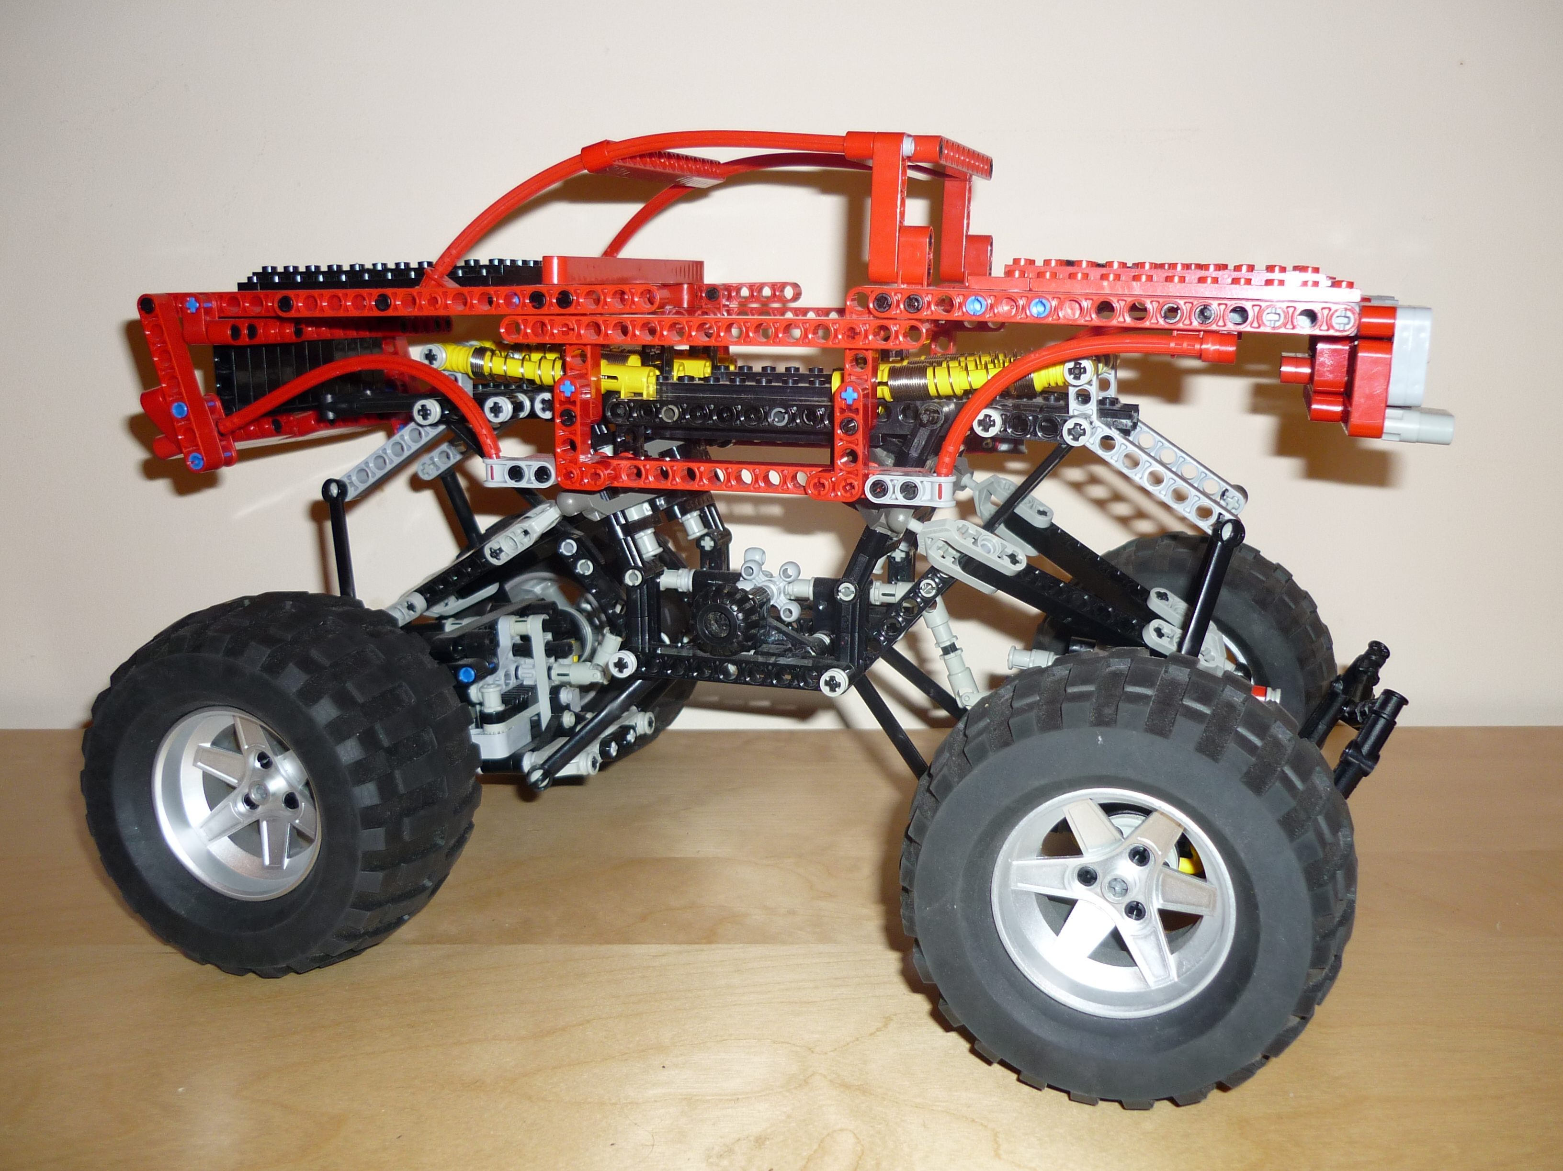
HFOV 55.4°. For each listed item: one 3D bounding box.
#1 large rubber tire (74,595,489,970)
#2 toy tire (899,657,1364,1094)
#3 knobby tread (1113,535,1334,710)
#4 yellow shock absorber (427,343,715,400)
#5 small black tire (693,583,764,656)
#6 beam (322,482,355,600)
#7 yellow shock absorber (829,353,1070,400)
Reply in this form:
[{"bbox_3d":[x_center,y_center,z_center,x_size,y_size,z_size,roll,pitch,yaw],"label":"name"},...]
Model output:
[{"bbox_3d":[-0.143,0.056,0.430,0.107,0.107,0.053,4,12,20],"label":"large rubber tire"},{"bbox_3d":[0.084,0.070,0.366,0.107,0.107,0.053,4,12,19],"label":"toy tire"},{"bbox_3d":[0.146,0.034,0.547,0.107,0.107,0.053,3,12,13],"label":"knobby tread"},{"bbox_3d":[-0.072,-0.064,0.442,0.078,0.011,0.011,9,13,13],"label":"yellow shock absorber"},{"bbox_3d":[-0.017,0.010,0.446,0.021,0.021,0.013,3,12,15],"label":"small black tire"},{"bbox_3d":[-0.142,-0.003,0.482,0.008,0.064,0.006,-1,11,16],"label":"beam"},{"bbox_3d":[0.048,-0.057,0.410,0.070,0.011,0.011,-1,11,15],"label":"yellow shock absorber"}]

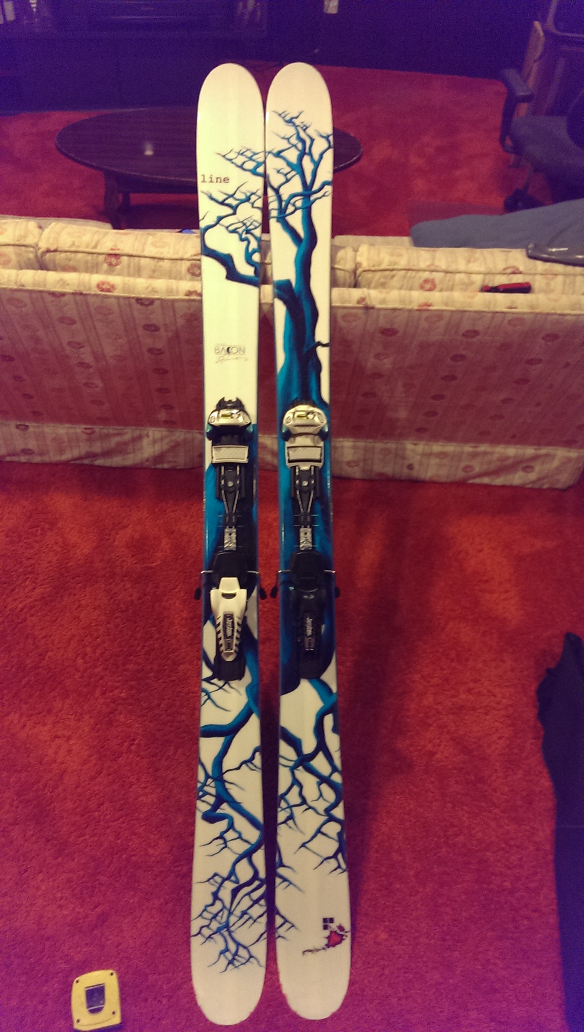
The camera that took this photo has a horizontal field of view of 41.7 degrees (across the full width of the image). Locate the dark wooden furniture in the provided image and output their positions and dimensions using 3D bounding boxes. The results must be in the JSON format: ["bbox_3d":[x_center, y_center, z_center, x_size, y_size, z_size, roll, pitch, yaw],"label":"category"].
[{"bbox_3d":[-0.318,-1.286,3.048,1.147,0.400,0.664,-2,49,-7],"label":"dark wooden furniture"}]

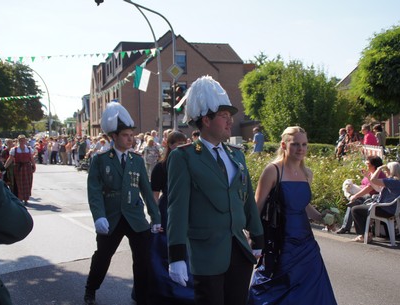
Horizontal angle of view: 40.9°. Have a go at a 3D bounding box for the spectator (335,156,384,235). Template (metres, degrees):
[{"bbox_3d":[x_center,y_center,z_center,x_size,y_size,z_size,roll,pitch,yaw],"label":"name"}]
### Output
[{"bbox_3d":[2.646,0.702,8.750,0.820,1.240,0.520,-1,2,18],"label":"spectator"}]

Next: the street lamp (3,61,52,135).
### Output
[{"bbox_3d":[-13.325,-3.370,41.500,3.700,7.700,0.350,-2,2,-16],"label":"street lamp"}]

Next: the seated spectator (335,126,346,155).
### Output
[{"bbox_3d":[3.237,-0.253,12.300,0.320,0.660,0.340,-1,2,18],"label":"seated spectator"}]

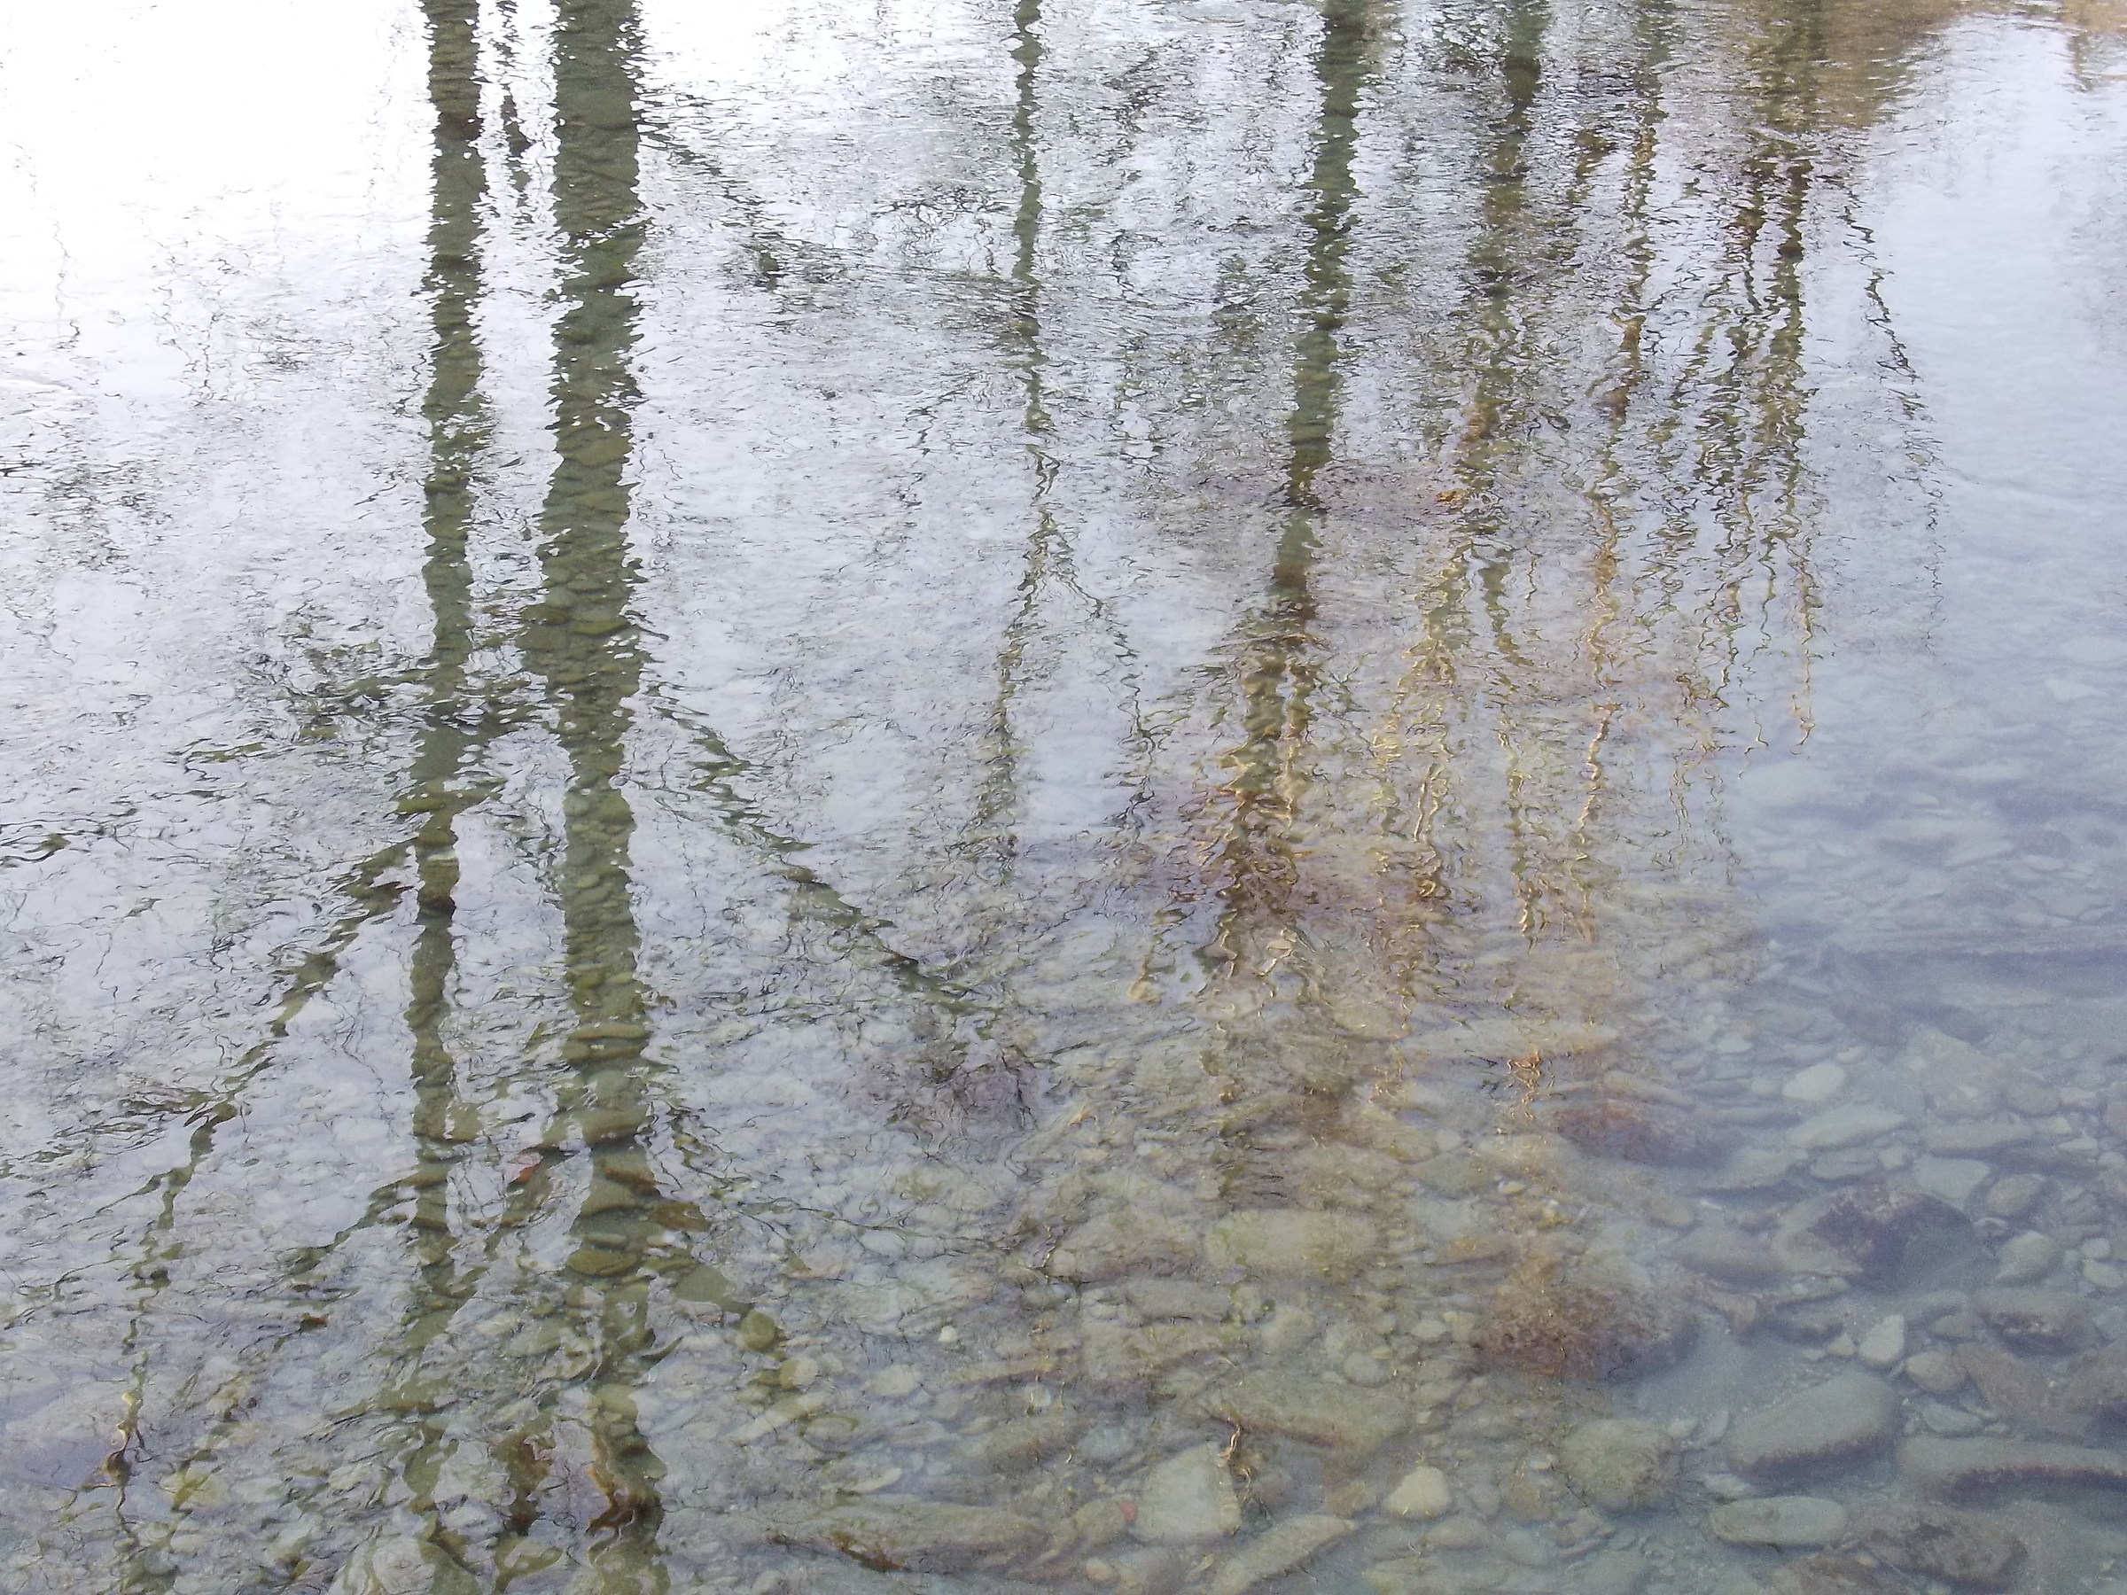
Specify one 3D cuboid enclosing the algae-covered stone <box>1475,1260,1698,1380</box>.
[{"bbox_3d":[0.517,0.517,4.320,0.222,0.110,0.138,0,25,0],"label":"algae-covered stone"}]

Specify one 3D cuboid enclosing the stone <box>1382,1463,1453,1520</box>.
[{"bbox_3d":[0.327,0.641,4.032,0.065,0.037,0.055,-2,20,-5],"label":"stone"}]

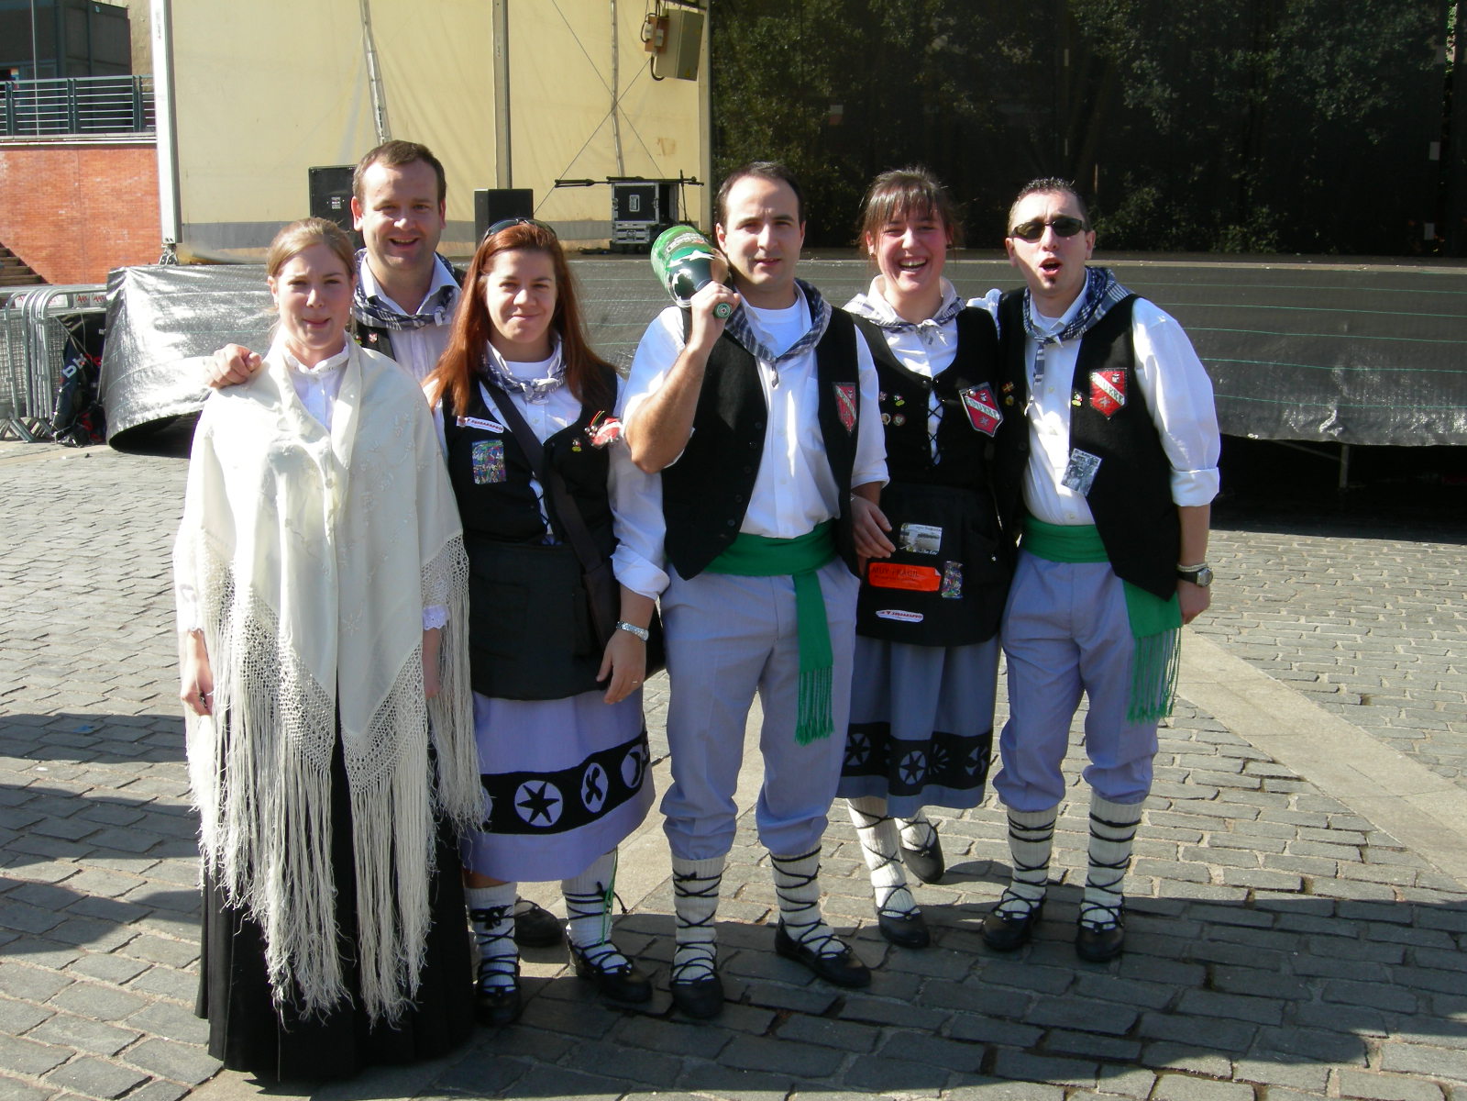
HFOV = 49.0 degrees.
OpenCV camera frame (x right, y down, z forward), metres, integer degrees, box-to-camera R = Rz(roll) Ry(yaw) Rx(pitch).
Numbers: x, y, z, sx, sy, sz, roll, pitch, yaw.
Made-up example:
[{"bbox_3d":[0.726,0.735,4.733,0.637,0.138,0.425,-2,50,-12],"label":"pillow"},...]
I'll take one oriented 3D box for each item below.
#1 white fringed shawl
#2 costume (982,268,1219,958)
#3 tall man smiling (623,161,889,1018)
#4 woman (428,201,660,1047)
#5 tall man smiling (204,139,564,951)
[{"bbox_3d":[-0.765,0.215,3.040,0.550,1.230,0.420,-3,11,-18],"label":"white fringed shawl"},{"bbox_3d":[0.804,0.141,3.580,0.550,1.500,0.370,4,12,23],"label":"costume"},{"bbox_3d":[0.044,0.076,3.360,0.550,1.720,0.420,-5,12,-23],"label":"tall man smiling"},{"bbox_3d":[-0.384,0.146,3.280,0.510,1.620,0.380,-2,11,-10],"label":"woman"},{"bbox_3d":[-0.748,0.017,3.570,0.720,1.770,0.430,-3,11,-12],"label":"tall man smiling"}]

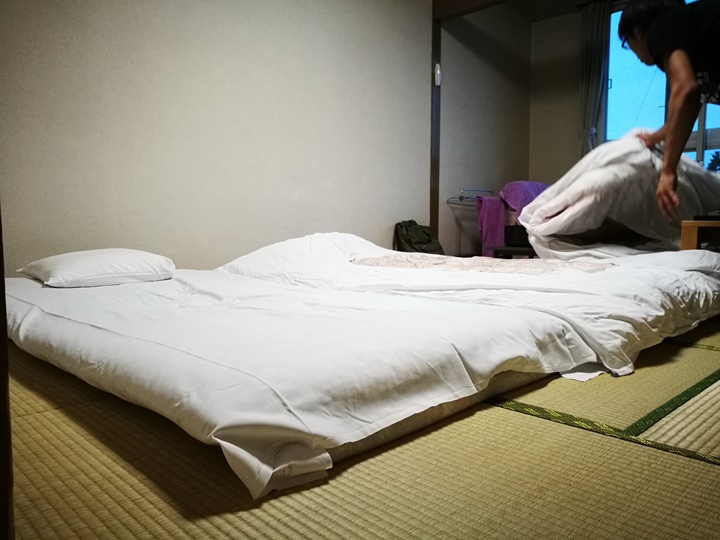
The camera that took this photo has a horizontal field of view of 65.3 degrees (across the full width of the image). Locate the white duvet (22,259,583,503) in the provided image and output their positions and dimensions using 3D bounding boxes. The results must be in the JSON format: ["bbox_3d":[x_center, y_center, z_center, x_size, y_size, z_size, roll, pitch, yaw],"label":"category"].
[{"bbox_3d":[-0.505,0.137,1.711,0.980,0.139,2.036,-4,6,-44],"label":"white duvet"}]

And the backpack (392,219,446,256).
[{"bbox_3d":[0.443,-0.168,4.164,0.357,0.409,0.220,-4,6,-44],"label":"backpack"}]

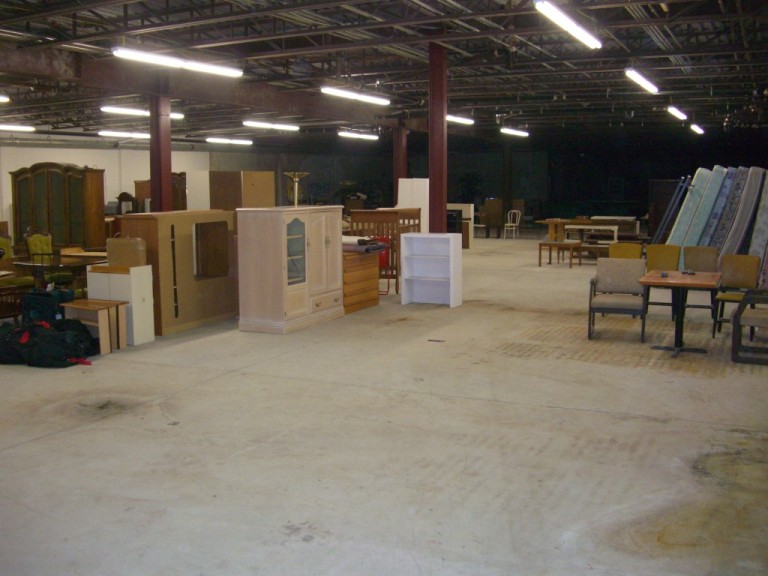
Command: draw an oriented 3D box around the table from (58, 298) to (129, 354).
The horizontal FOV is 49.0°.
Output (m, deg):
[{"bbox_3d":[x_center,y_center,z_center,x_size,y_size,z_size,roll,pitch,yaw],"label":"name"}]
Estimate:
[{"bbox_3d":[-2.946,0.397,8.569,0.560,0.475,0.420,4,8,27],"label":"table"}]

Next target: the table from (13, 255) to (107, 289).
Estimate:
[{"bbox_3d":[-3.930,0.045,10.330,1.180,0.750,1.180,3,8,26],"label":"table"}]

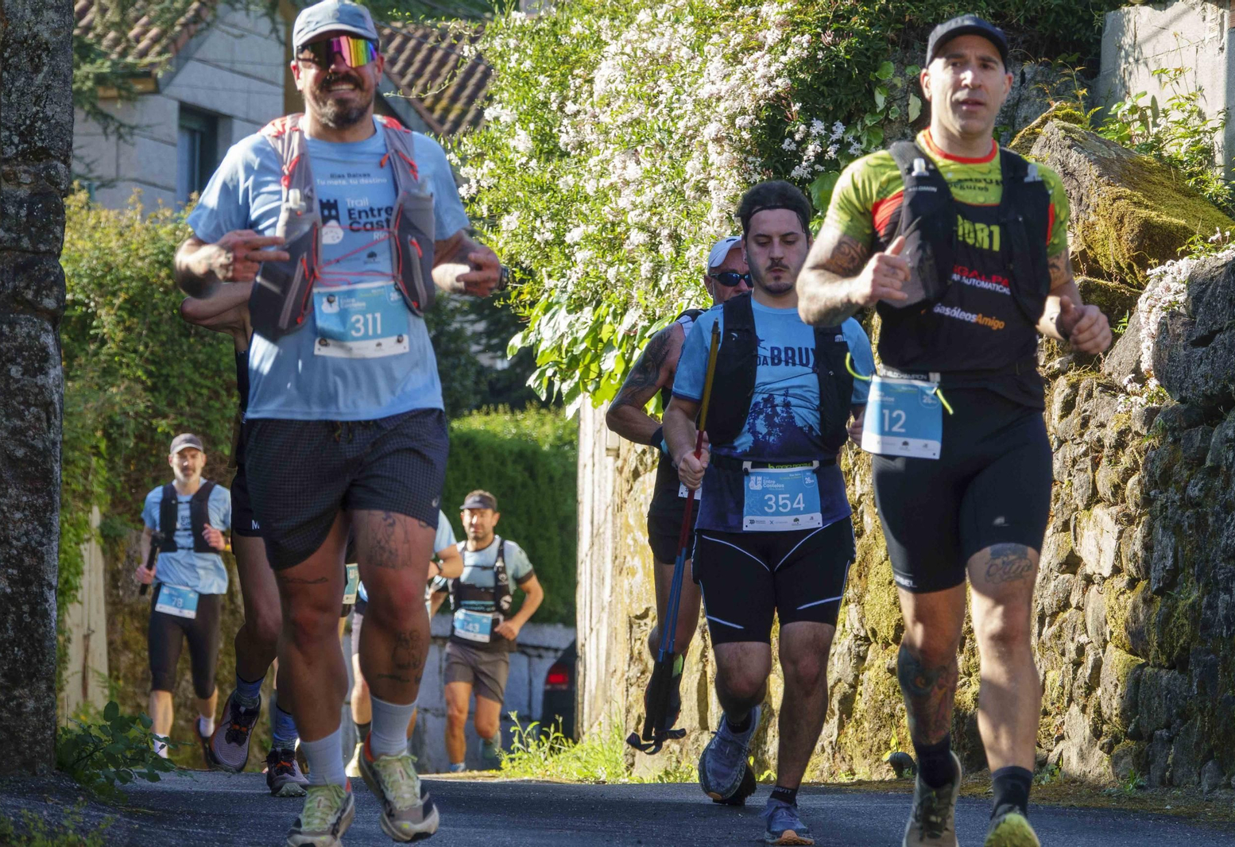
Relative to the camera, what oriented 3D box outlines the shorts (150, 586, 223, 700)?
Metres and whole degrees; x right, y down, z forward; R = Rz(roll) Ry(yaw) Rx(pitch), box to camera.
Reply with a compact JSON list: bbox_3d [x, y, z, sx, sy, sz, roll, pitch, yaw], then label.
[{"bbox_3d":[-2.108,1.042,41.000,0.350,0.580,0.340,0,-1,5],"label":"shorts"}]

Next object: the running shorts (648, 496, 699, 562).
[{"bbox_3d":[0.270,0.319,25.500,0.370,0.270,0.280,0,-1,-5],"label":"running shorts"}]

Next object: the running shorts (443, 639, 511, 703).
[{"bbox_3d":[-0.742,1.293,44.500,0.360,0.370,0.290,0,-1,7],"label":"running shorts"}]

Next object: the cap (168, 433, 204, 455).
[{"bbox_3d":[-2.100,0.102,41.000,0.170,0.120,0.260,0,0,2],"label":"cap"}]

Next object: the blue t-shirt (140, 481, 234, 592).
[{"bbox_3d":[-2.096,0.552,41.000,0.460,0.570,0.280,0,1,5],"label":"blue t-shirt"}]

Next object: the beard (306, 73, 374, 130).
[{"bbox_3d":[-0.577,-0.669,17.450,0.140,0.118,0.095,0,-1,-6],"label":"beard"}]

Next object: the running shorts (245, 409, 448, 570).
[{"bbox_3d":[-0.566,0.129,17.550,0.420,0.370,0.340,0,-1,-6],"label":"running shorts"}]

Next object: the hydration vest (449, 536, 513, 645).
[{"bbox_3d":[-0.729,0.883,44.500,0.350,0.540,0.280,0,1,11],"label":"hydration vest"}]

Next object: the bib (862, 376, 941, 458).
[{"bbox_3d":[0.579,-0.012,17.100,0.195,0.158,0.030,6,2,33],"label":"bib"}]

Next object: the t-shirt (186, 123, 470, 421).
[{"bbox_3d":[-0.604,-0.319,17.550,0.570,0.630,0.310,0,1,-11],"label":"t-shirt"}]

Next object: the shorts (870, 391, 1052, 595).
[{"bbox_3d":[0.705,0.132,17.150,0.370,0.440,0.340,0,0,-2],"label":"shorts"}]

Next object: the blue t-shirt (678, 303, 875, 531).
[{"bbox_3d":[0.399,-0.018,21.400,0.500,0.580,0.300,0,3,-2],"label":"blue t-shirt"}]

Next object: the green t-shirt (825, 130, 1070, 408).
[{"bbox_3d":[0.676,-0.315,17.200,0.490,0.570,0.300,-1,4,-12],"label":"green t-shirt"}]

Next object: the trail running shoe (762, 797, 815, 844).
[{"bbox_3d":[0.432,1.007,21.300,0.112,0.120,0.295,0,0,-9],"label":"trail running shoe"}]

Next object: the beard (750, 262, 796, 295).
[{"bbox_3d":[0.394,-0.365,21.100,0.118,0.085,0.075,0,-1,0],"label":"beard"}]

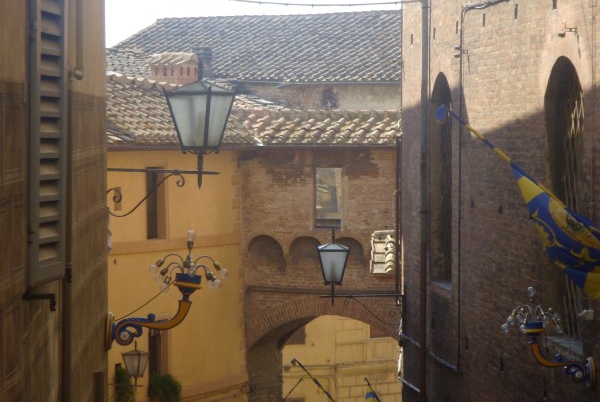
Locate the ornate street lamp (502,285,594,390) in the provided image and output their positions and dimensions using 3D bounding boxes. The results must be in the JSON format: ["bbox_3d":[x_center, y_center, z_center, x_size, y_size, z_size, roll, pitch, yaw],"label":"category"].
[{"bbox_3d":[2.113,1.159,20.400,0.810,0.860,0.530,0,2,-4],"label":"ornate street lamp"}]

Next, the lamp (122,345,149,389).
[{"bbox_3d":[-3.553,3.602,52.000,0.450,0.950,0.450,1,2,29],"label":"lamp"}]

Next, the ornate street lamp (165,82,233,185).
[{"bbox_3d":[-0.849,-0.577,20.400,0.450,0.940,0.450,1,2,29],"label":"ornate street lamp"}]

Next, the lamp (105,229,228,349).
[{"bbox_3d":[-0.902,0.607,16.300,0.840,0.810,0.530,0,2,-5],"label":"lamp"}]

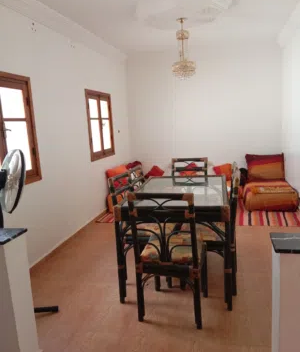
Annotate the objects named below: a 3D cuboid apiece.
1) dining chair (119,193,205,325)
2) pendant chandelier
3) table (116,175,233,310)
[{"bbox_3d":[0.162,0.532,2.312,0.448,0.938,0.490,0,10,17],"label":"dining chair"},{"bbox_3d":[0.444,-1.609,4.083,0.311,0.742,0.311,0,10,15],"label":"pendant chandelier"},{"bbox_3d":[0.291,0.496,2.941,0.826,0.777,1.204,-1,10,13],"label":"table"}]

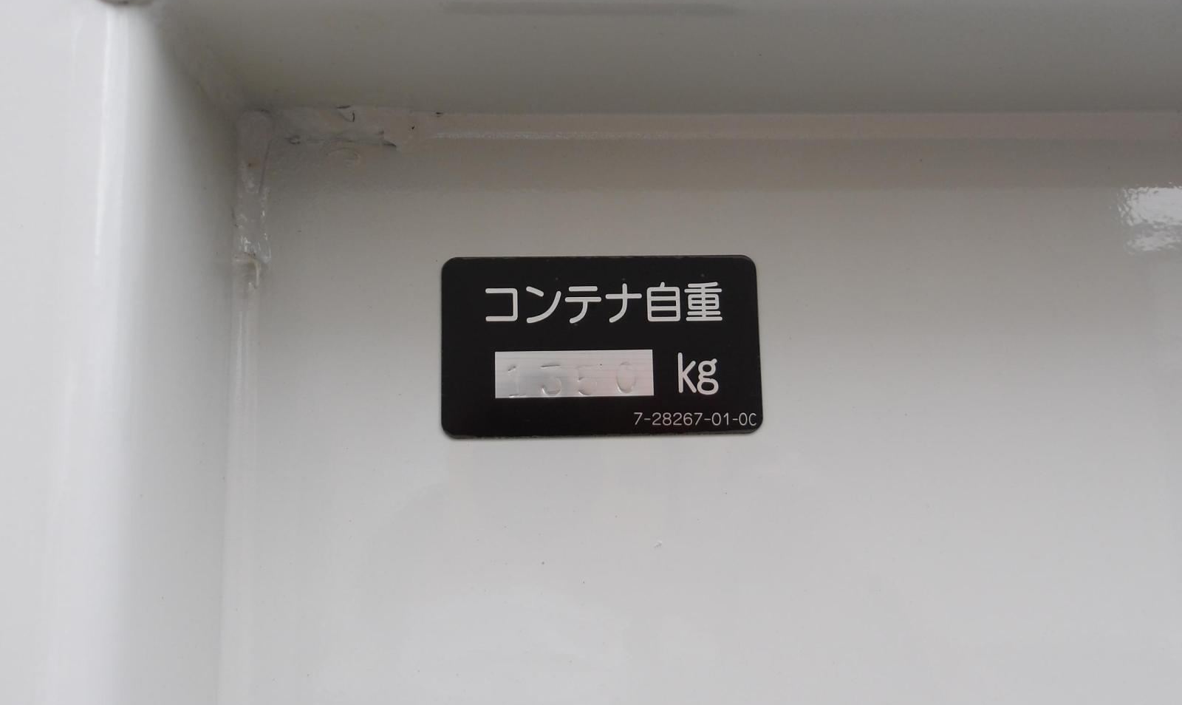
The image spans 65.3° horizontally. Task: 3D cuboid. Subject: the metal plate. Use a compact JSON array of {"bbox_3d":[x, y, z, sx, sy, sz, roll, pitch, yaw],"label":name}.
[{"bbox_3d":[0.003,-0.002,0.203,0.070,0.040,0.001,-1,-7,-3],"label":"metal plate"}]

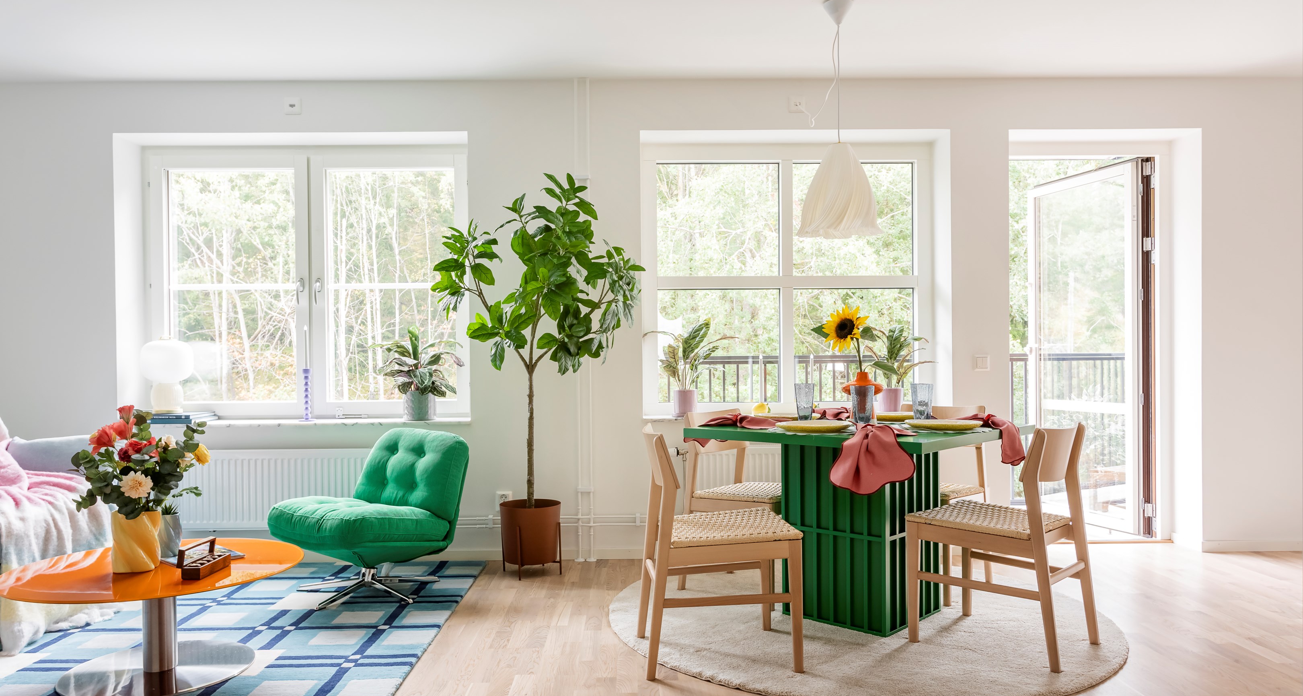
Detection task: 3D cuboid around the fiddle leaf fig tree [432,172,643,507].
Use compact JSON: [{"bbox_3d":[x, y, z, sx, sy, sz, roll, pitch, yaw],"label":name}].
[{"bbox_3d":[-0.548,-0.044,4.158,0.990,1.580,0.780,0,-1,-2],"label":"fiddle leaf fig tree"}]

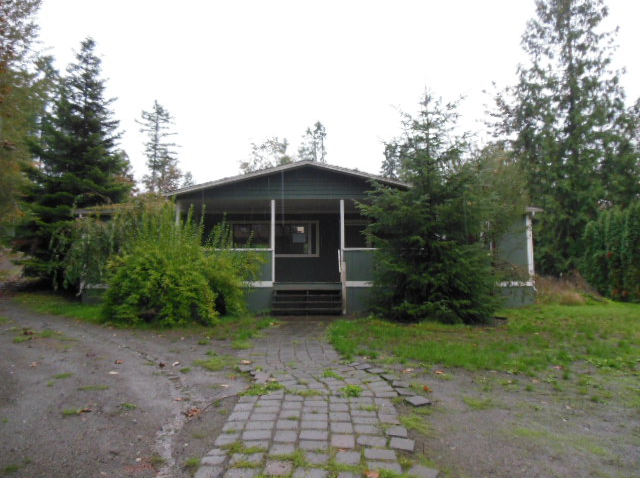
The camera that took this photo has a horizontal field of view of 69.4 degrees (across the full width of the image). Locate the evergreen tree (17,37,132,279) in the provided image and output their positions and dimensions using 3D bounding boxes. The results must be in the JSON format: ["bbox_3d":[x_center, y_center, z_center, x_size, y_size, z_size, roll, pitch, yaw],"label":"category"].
[{"bbox_3d":[-10.043,-3.202,18.900,4.747,10.569,4.600,0,-5,0],"label":"evergreen tree"}]

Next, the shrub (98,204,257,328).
[{"bbox_3d":[-3.311,0.558,10.899,3.723,2.632,2.900,0,-5,0],"label":"shrub"}]

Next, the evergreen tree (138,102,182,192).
[{"bbox_3d":[-14.210,-4.288,40.606,4.300,16.490,4.300,0,-5,0],"label":"evergreen tree"}]

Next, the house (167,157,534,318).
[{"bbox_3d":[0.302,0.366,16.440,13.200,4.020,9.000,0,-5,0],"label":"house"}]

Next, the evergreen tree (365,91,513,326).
[{"bbox_3d":[2.727,-0.828,10.928,3.543,5.412,3.400,0,-5,0],"label":"evergreen tree"}]

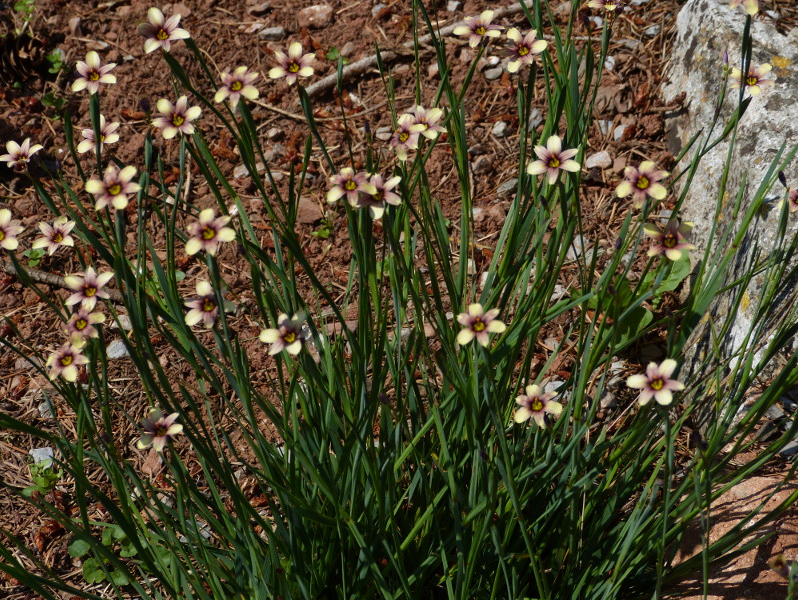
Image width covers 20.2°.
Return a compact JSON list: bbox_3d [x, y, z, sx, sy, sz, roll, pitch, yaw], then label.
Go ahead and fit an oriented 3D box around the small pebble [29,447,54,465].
[{"bbox_3d":[-0.209,0.092,1.310,0.014,0.010,0.011,0,40,0],"label":"small pebble"}]

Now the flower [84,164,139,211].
[{"bbox_3d":[-0.140,-0.055,1.100,0.026,0.010,0.025,-7,80,-9],"label":"flower"}]

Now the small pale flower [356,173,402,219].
[{"bbox_3d":[-0.010,-0.051,1.115,0.023,0.010,0.023,-4,73,-5],"label":"small pale flower"}]

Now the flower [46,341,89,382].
[{"bbox_3d":[-0.158,0.029,1.070,0.021,0.009,0.020,-8,85,-9],"label":"flower"}]

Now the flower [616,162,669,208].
[{"bbox_3d":[0.121,-0.057,1.110,0.027,0.010,0.026,6,82,7],"label":"flower"}]

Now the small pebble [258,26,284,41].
[{"bbox_3d":[-0.087,-0.182,1.530,0.018,0.009,0.011,0,40,0],"label":"small pebble"}]

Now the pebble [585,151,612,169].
[{"bbox_3d":[0.129,-0.091,1.450,0.018,0.010,0.014,0,40,0],"label":"pebble"}]

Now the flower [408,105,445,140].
[{"bbox_3d":[0.015,-0.090,1.140,0.021,0.010,0.020,-11,72,-13],"label":"flower"}]

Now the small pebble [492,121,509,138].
[{"bbox_3d":[0.066,-0.111,1.460,0.010,0.009,0.011,0,40,0],"label":"small pebble"}]

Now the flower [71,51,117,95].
[{"bbox_3d":[-0.149,-0.112,1.100,0.023,0.022,0.009,-6,2,-8],"label":"flower"}]

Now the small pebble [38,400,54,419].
[{"bbox_3d":[-0.201,0.063,1.280,0.009,0.008,0.011,0,40,0],"label":"small pebble"}]

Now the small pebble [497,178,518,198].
[{"bbox_3d":[0.069,-0.071,1.420,0.013,0.009,0.013,0,40,0],"label":"small pebble"}]

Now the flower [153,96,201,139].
[{"bbox_3d":[-0.112,-0.092,1.130,0.025,0.010,0.024,-3,72,-4],"label":"flower"}]

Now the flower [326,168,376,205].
[{"bbox_3d":[-0.025,-0.056,1.120,0.022,0.010,0.021,-1,81,-1],"label":"flower"}]

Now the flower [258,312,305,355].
[{"bbox_3d":[-0.056,0.017,1.100,0.024,0.010,0.024,7,68,8],"label":"flower"}]

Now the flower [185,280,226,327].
[{"bbox_3d":[-0.091,0.002,1.060,0.023,0.023,0.009,-4,-5,-5],"label":"flower"}]

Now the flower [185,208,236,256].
[{"bbox_3d":[-0.093,-0.033,1.110,0.025,0.010,0.025,-8,79,-9],"label":"flower"}]

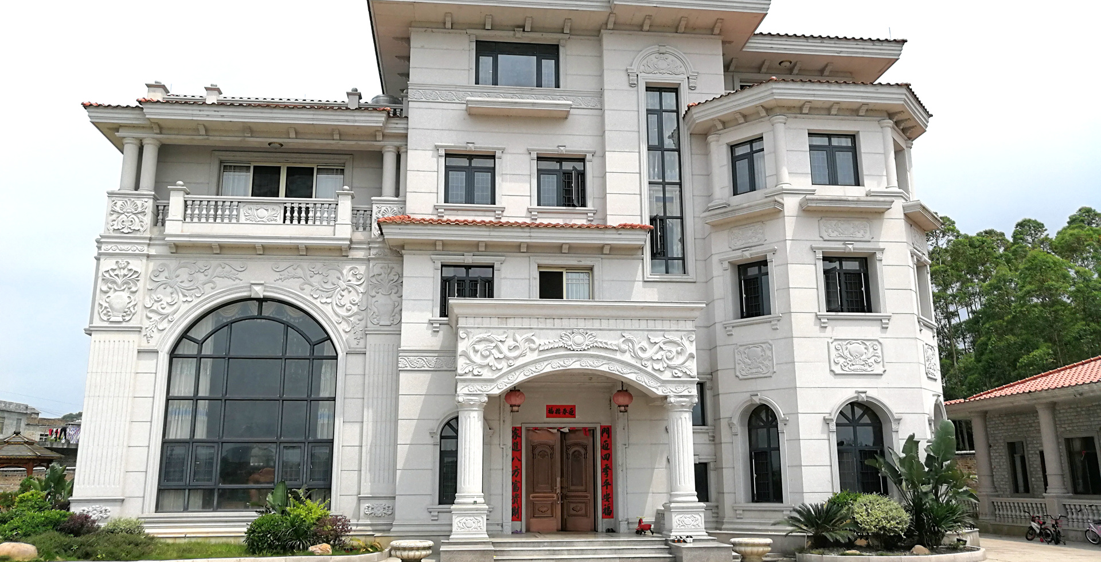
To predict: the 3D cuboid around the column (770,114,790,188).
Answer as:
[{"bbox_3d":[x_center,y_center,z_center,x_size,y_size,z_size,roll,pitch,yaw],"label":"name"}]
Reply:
[{"bbox_3d":[5.763,-3.262,21.533,0.410,1.960,0.410,1,-13,-6],"label":"column"}]

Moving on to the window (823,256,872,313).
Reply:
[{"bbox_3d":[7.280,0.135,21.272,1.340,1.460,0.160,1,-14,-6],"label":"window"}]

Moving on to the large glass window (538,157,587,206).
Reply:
[{"bbox_3d":[0.306,-2.760,24.248,1.380,1.520,0.150,1,-13,-6],"label":"large glass window"}]

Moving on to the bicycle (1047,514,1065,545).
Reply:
[{"bbox_3d":[13.275,6.407,22.315,1.100,0.830,0.520,12,-18,-42],"label":"bicycle"}]

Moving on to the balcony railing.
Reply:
[{"bbox_3d":[-7.613,-1.859,22.625,3.930,0.730,0.200,1,-13,-6],"label":"balcony railing"}]

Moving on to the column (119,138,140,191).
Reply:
[{"bbox_3d":[-11.137,-3.038,22.707,0.420,1.500,0.420,1,-14,-6],"label":"column"}]

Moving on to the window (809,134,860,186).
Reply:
[{"bbox_3d":[7.441,-3.168,22.690,1.380,1.510,0.150,1,-13,-6],"label":"window"}]

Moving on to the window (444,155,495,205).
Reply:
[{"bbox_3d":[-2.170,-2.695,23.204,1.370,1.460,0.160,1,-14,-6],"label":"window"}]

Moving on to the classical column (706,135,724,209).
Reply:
[{"bbox_3d":[4.371,-2.870,22.671,0.360,1.970,0.360,1,-14,-6],"label":"classical column"}]

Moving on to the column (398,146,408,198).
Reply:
[{"bbox_3d":[-3.969,-2.993,23.659,0.420,1.620,0.420,1,-13,-6],"label":"column"}]

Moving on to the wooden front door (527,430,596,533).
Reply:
[{"bbox_3d":[0.227,5.002,21.671,1.750,2.570,0.130,1,-13,-6],"label":"wooden front door"}]

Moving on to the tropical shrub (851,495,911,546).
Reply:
[{"bbox_3d":[7.039,5.204,18.527,1.220,1.090,1.150,1,-13,-6],"label":"tropical shrub"}]

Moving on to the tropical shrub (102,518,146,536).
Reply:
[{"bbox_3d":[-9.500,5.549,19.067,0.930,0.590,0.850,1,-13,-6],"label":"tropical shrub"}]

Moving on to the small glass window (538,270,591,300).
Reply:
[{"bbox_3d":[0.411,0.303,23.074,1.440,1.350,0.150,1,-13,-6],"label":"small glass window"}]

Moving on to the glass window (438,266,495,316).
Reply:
[{"bbox_3d":[-2.200,0.288,22.710,1.420,1.470,0.180,1,-13,-6],"label":"glass window"}]

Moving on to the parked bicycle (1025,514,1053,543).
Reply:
[{"bbox_3d":[13.181,6.613,23.231,0.480,0.850,1.120,2,-14,-10],"label":"parked bicycle"}]

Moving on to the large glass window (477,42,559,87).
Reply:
[{"bbox_3d":[-0.910,-6.011,24.081,2.360,1.420,0.160,1,-14,-6],"label":"large glass window"}]

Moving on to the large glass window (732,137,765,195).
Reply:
[{"bbox_3d":[5.384,-3.042,22.986,1.080,1.520,0.150,-11,-17,37],"label":"large glass window"}]

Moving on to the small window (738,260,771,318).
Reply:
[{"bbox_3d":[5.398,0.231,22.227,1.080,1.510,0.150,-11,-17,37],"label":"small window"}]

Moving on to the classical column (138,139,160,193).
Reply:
[{"bbox_3d":[-10.829,-3.044,23.161,0.450,1.530,0.450,1,-13,-6],"label":"classical column"}]

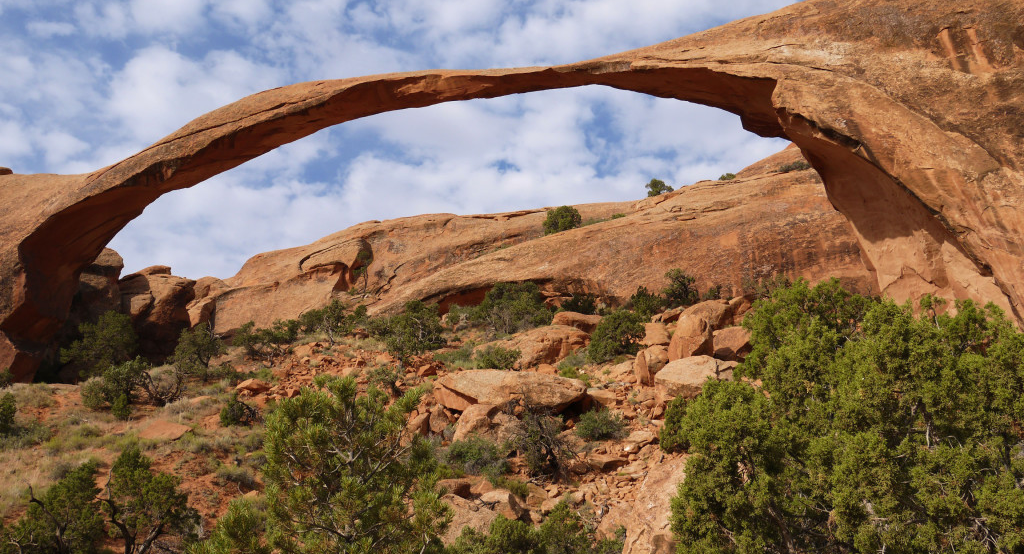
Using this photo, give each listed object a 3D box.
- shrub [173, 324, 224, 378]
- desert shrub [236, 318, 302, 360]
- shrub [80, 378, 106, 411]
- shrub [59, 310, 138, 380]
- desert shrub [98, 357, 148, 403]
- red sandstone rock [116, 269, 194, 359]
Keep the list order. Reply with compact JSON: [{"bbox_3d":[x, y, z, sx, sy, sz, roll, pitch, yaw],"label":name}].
[{"bbox_3d":[-26.494,6.212,70.000,4.263,4.427,3.836,3,-10,-20],"label":"shrub"},{"bbox_3d":[-22.139,5.659,75.000,5.980,3.860,4.480,3,-11,-16],"label":"desert shrub"},{"bbox_3d":[-29.810,8.441,59.000,1.850,2.210,1.760,5,-12,-26],"label":"shrub"},{"bbox_3d":[-39.438,6.438,79.000,7.630,6.480,6.490,5,-12,-26],"label":"shrub"},{"bbox_3d":[-28.611,7.622,61.000,3.680,3.290,3.130,5,-12,-25],"label":"desert shrub"},{"bbox_3d":[-32.619,3.349,76.000,6.764,8.188,6.088,4,-10,-23],"label":"red sandstone rock"}]

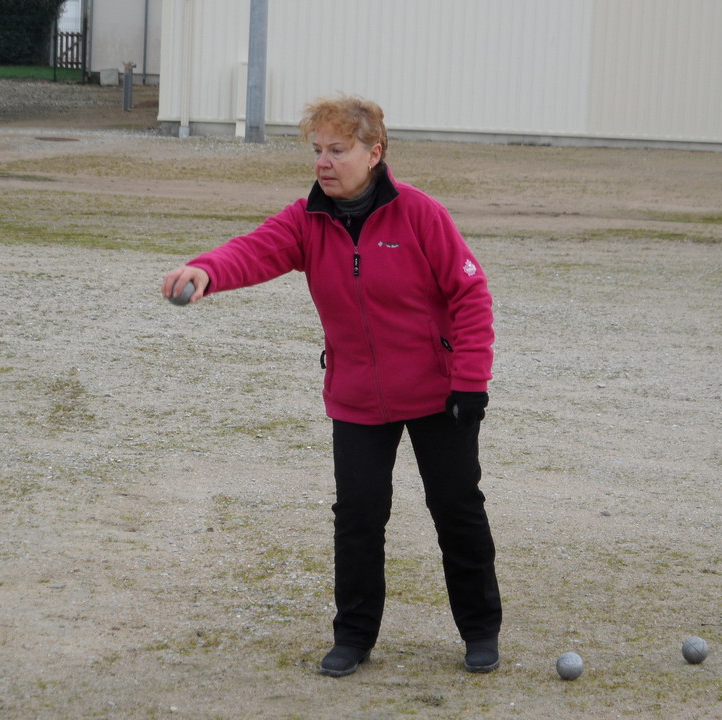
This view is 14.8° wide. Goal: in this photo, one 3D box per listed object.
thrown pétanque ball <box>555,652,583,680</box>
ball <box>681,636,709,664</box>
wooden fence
[{"bbox_3d":[0.561,0.823,7.460,0.074,0.074,0.074,2,8,0],"label":"thrown pétanque ball"},{"bbox_3d":[0.928,0.807,7.710,0.074,0.074,0.074,2,8,0],"label":"ball"},{"bbox_3d":[-7.253,-7.688,69.000,0.720,0.950,0.070,2,8,-2],"label":"wooden fence"}]

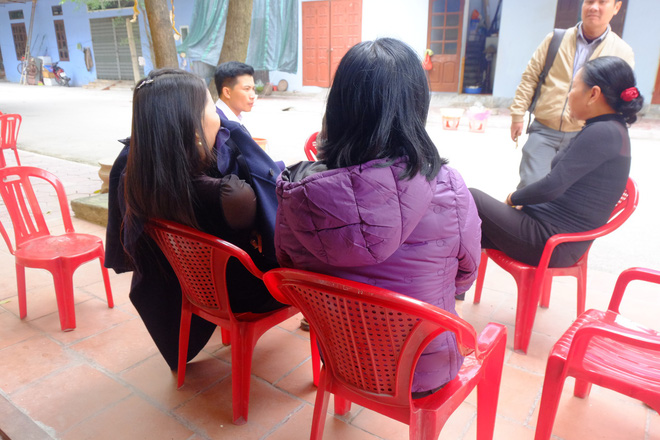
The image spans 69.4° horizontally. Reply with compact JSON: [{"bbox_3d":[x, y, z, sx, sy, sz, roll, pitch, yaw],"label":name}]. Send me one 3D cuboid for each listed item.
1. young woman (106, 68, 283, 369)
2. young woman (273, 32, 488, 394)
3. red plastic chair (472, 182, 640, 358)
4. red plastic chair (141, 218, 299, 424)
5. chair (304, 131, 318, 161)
[{"bbox_3d":[-0.311,0.047,1.671,0.551,1.092,0.753,13,21,38],"label":"young woman"},{"bbox_3d":[0.218,0.125,1.319,0.530,1.145,0.721,7,18,23],"label":"young woman"},{"bbox_3d":[0.964,0.142,2.086,0.461,0.689,0.530,-1,16,-4],"label":"red plastic chair"},{"bbox_3d":[-0.343,0.280,1.629,0.530,0.668,0.424,12,20,35],"label":"red plastic chair"},{"bbox_3d":[0.078,-0.315,3.657,0.530,0.678,0.456,-12,20,-36],"label":"chair"}]

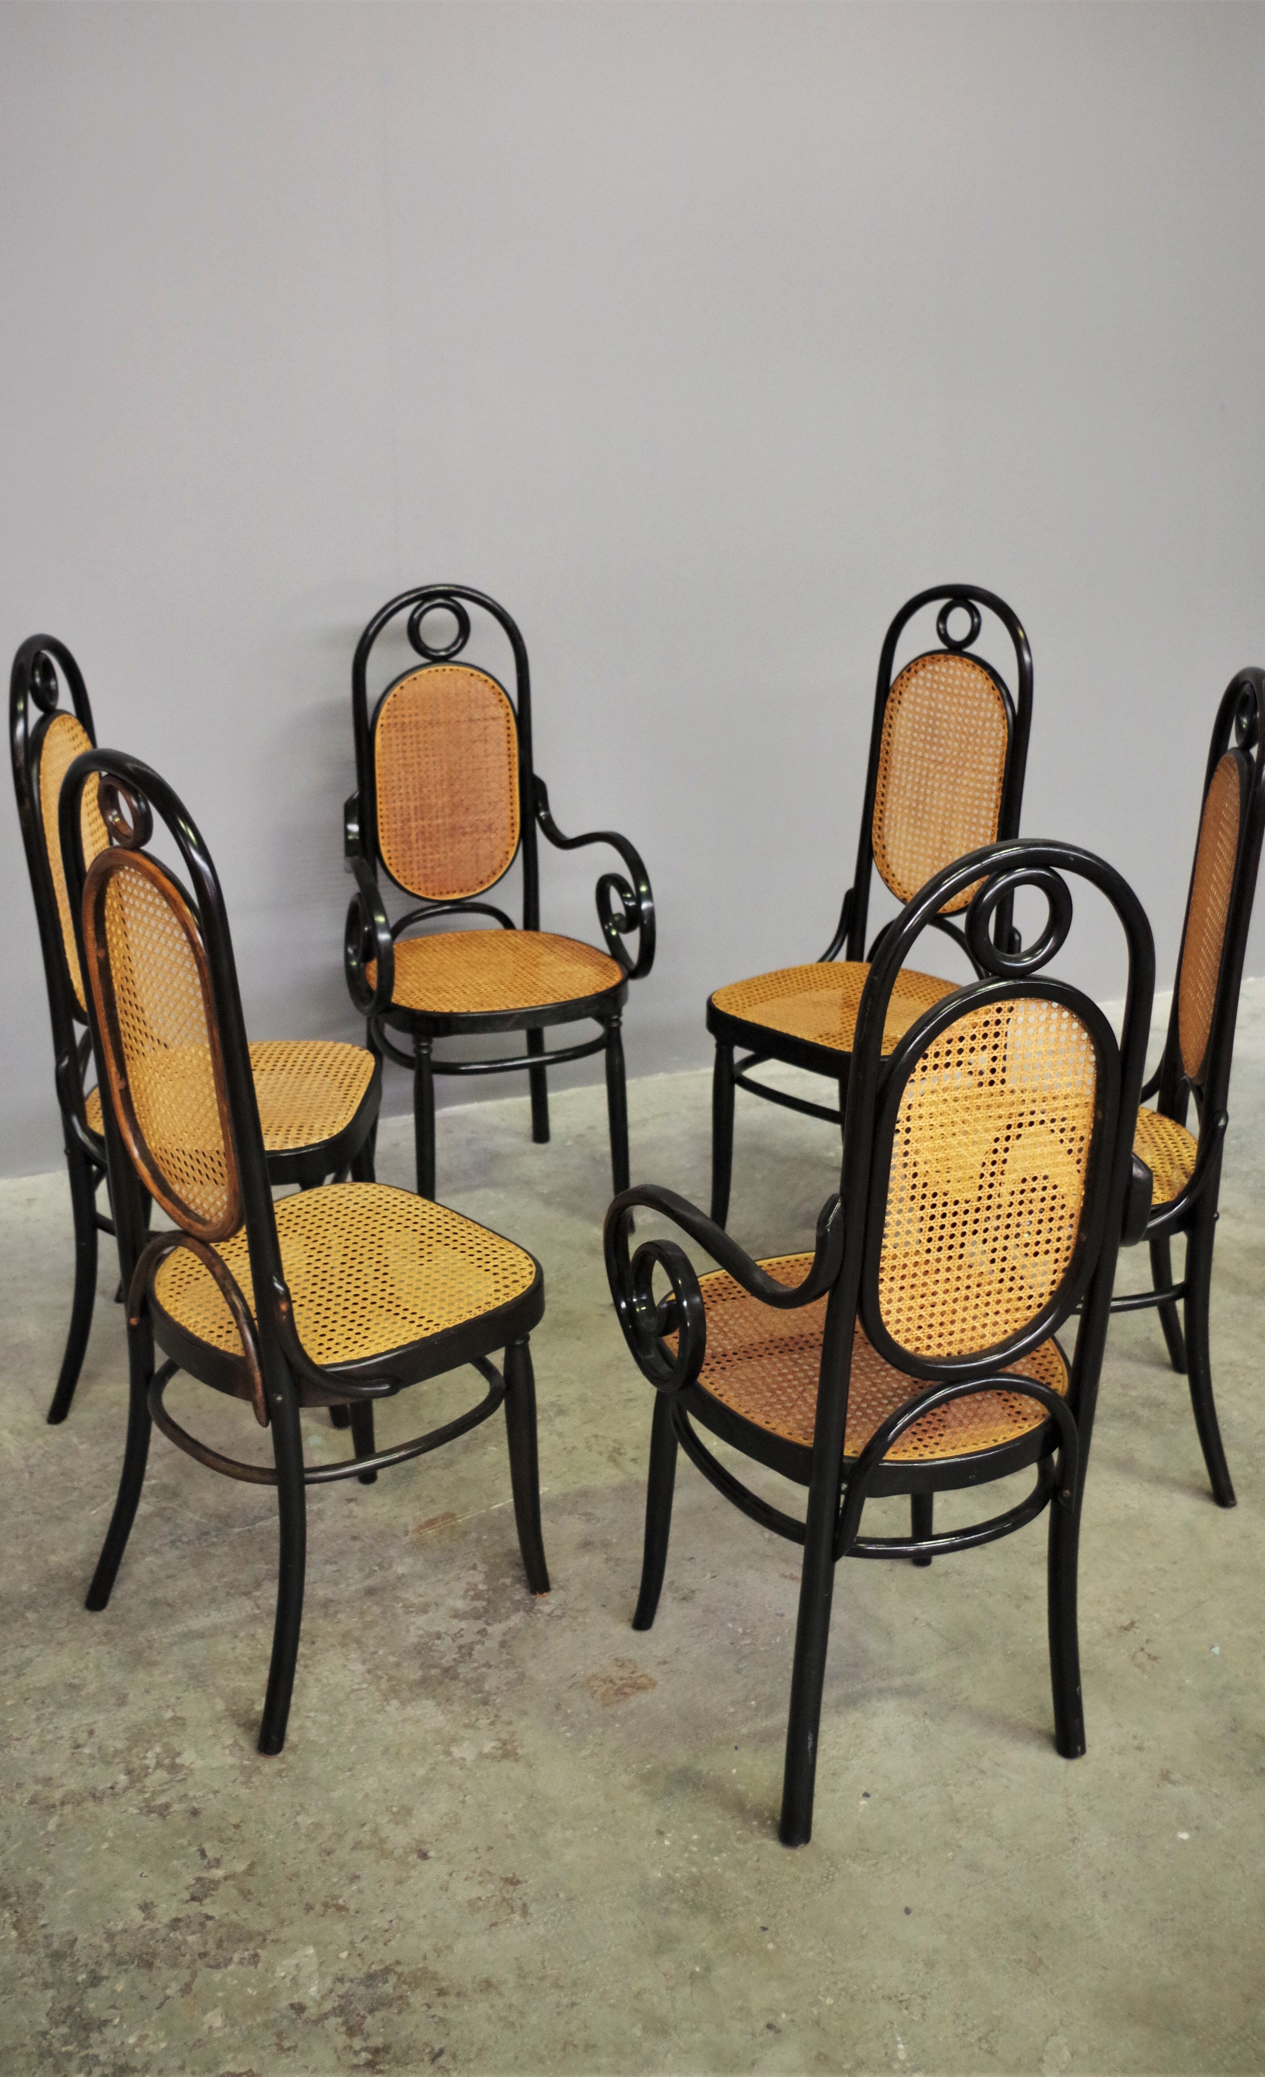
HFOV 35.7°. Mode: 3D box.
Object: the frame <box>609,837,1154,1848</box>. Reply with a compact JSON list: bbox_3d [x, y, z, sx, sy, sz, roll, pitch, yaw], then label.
[{"bbox_3d":[0.277,0.269,2.213,0.575,1.125,0.507,-8,22,-20],"label":"frame"}]

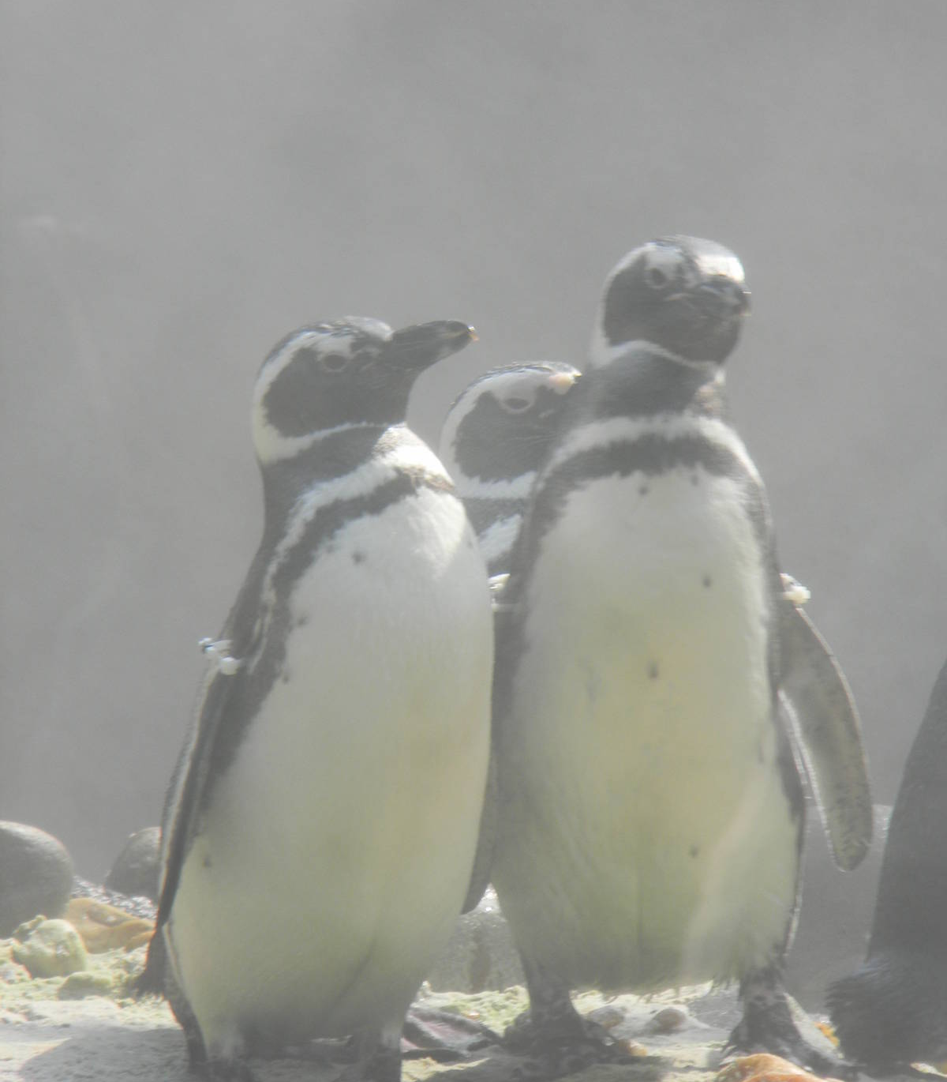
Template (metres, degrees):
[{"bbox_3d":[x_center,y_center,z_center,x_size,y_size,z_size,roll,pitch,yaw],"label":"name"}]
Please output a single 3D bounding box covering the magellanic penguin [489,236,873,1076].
[{"bbox_3d":[0.149,0.074,7.290,0.270,0.590,0.230,-1,10,-8],"label":"magellanic penguin"}]

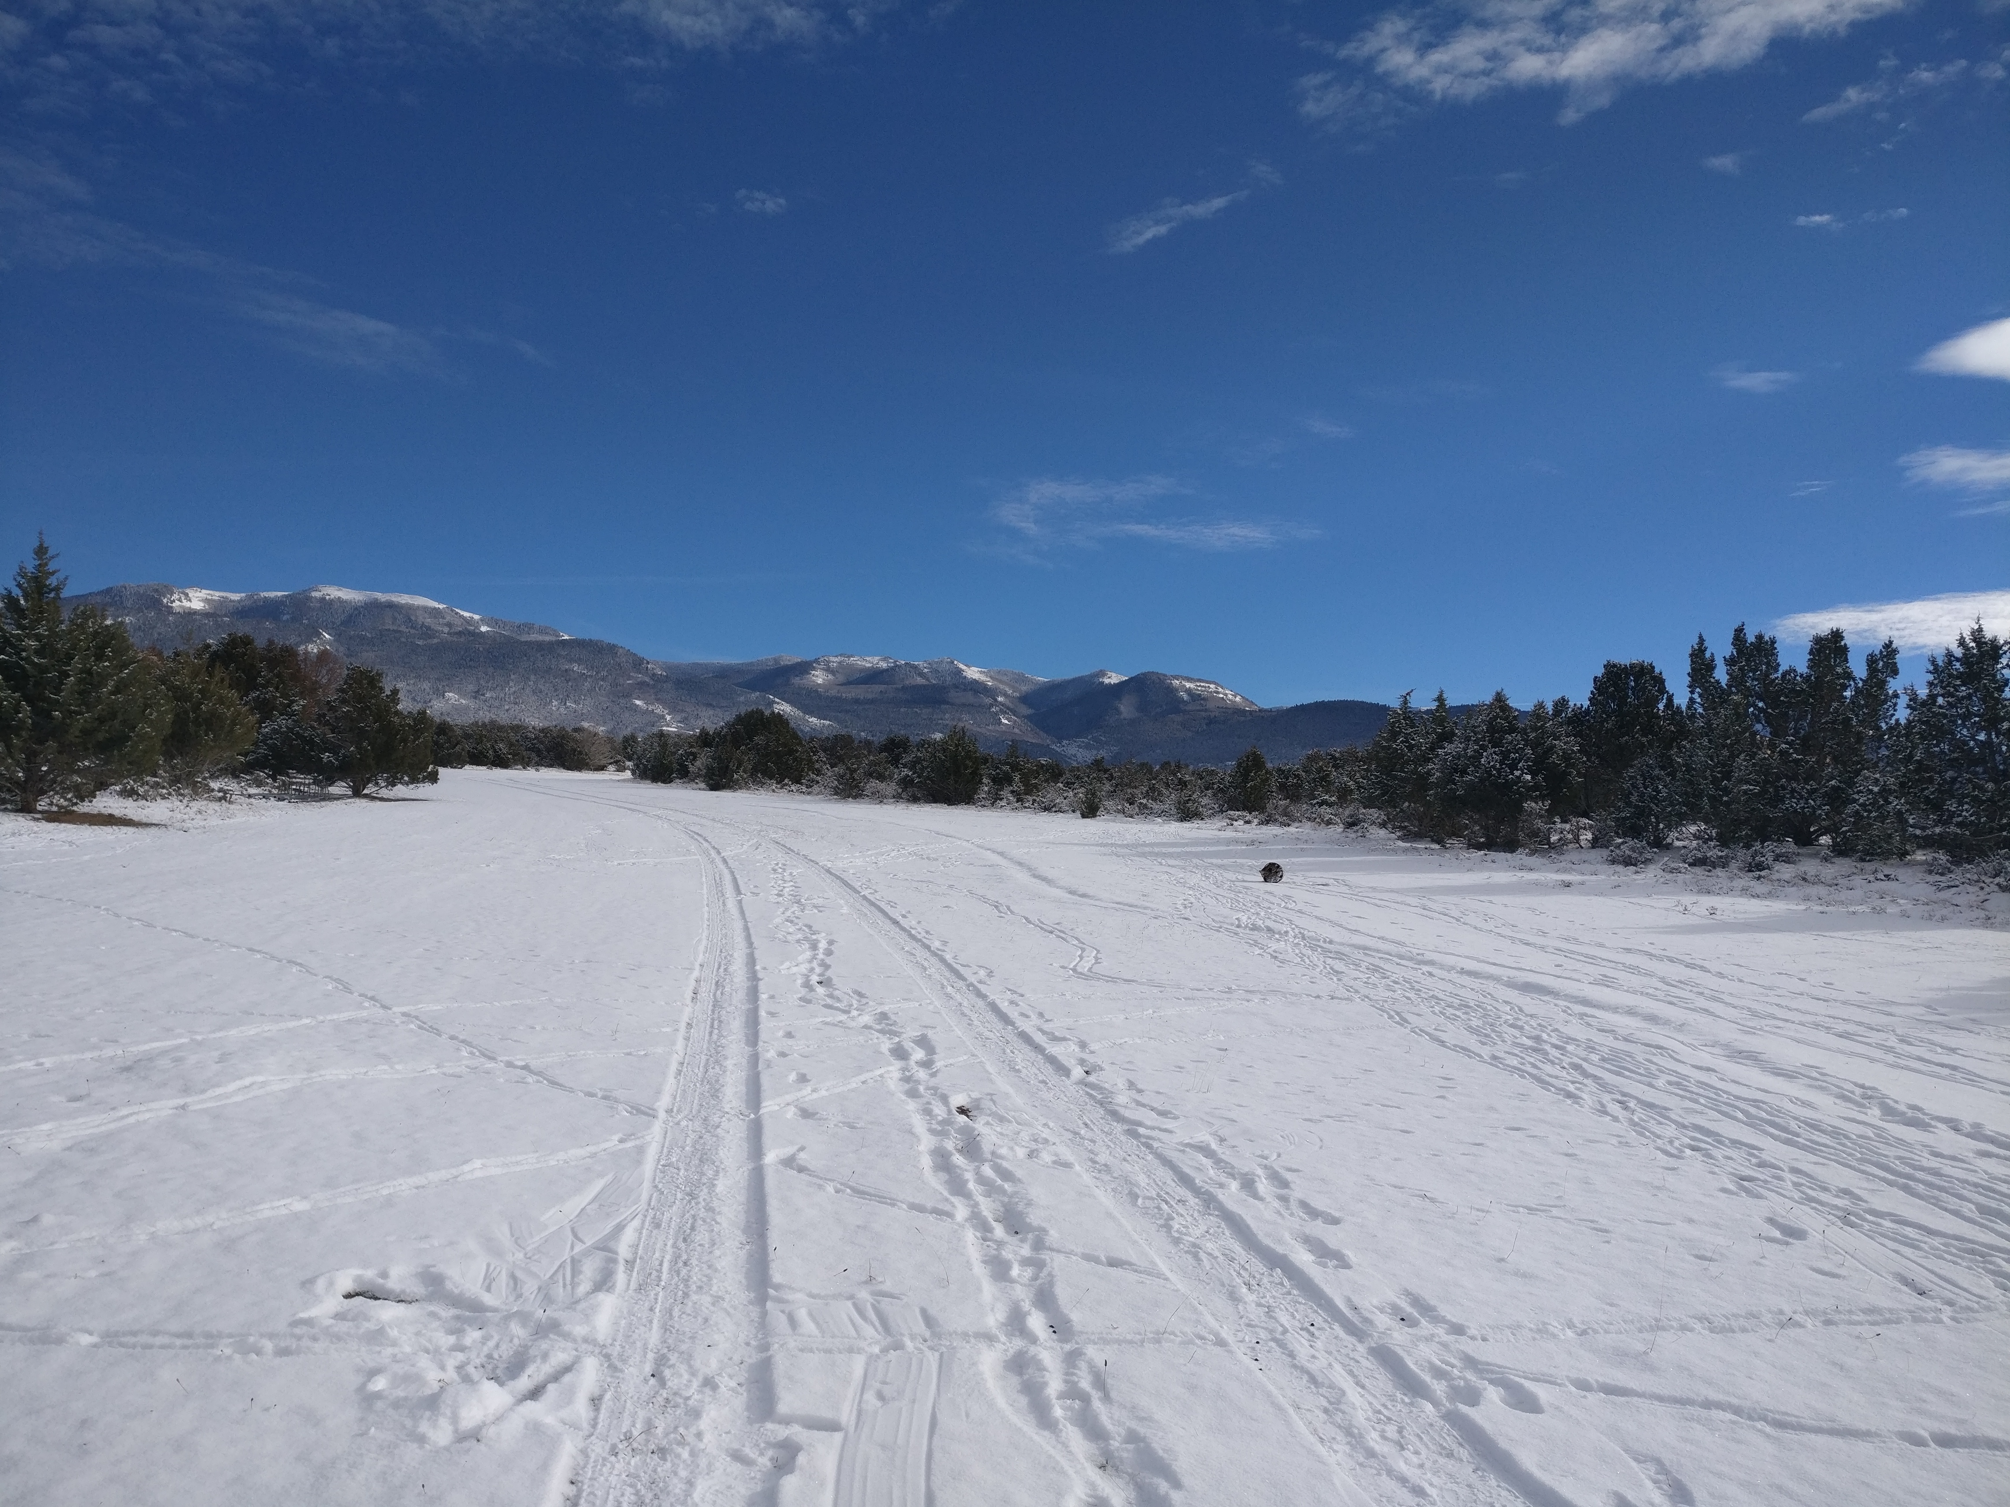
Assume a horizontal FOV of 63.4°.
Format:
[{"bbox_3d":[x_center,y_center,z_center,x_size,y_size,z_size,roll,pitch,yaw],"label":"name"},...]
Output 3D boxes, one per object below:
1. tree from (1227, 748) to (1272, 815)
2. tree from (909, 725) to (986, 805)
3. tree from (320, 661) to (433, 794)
[{"bbox_3d":[7.209,0.788,48.000,1.390,1.990,1.450,0,0,0],"label":"tree"},{"bbox_3d":[-1.912,0.398,55.000,2.600,2.760,2.600,0,0,0],"label":"tree"},{"bbox_3d":[-23.064,-0.840,60.000,4.230,4.870,4.100,0,0,0],"label":"tree"}]

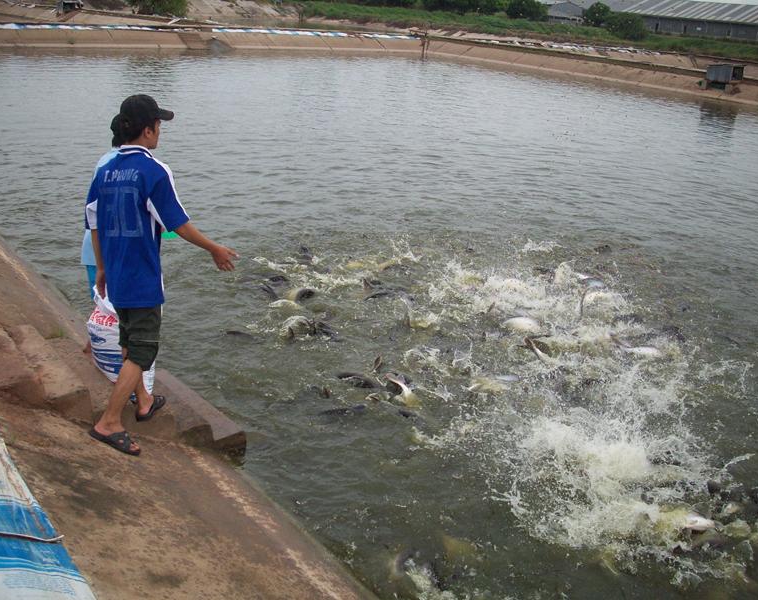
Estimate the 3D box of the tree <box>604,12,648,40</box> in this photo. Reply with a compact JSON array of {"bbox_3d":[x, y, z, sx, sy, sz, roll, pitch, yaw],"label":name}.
[{"bbox_3d":[19.136,-21.146,66.112,3.300,2.150,2.900,8,19,14],"label":"tree"}]

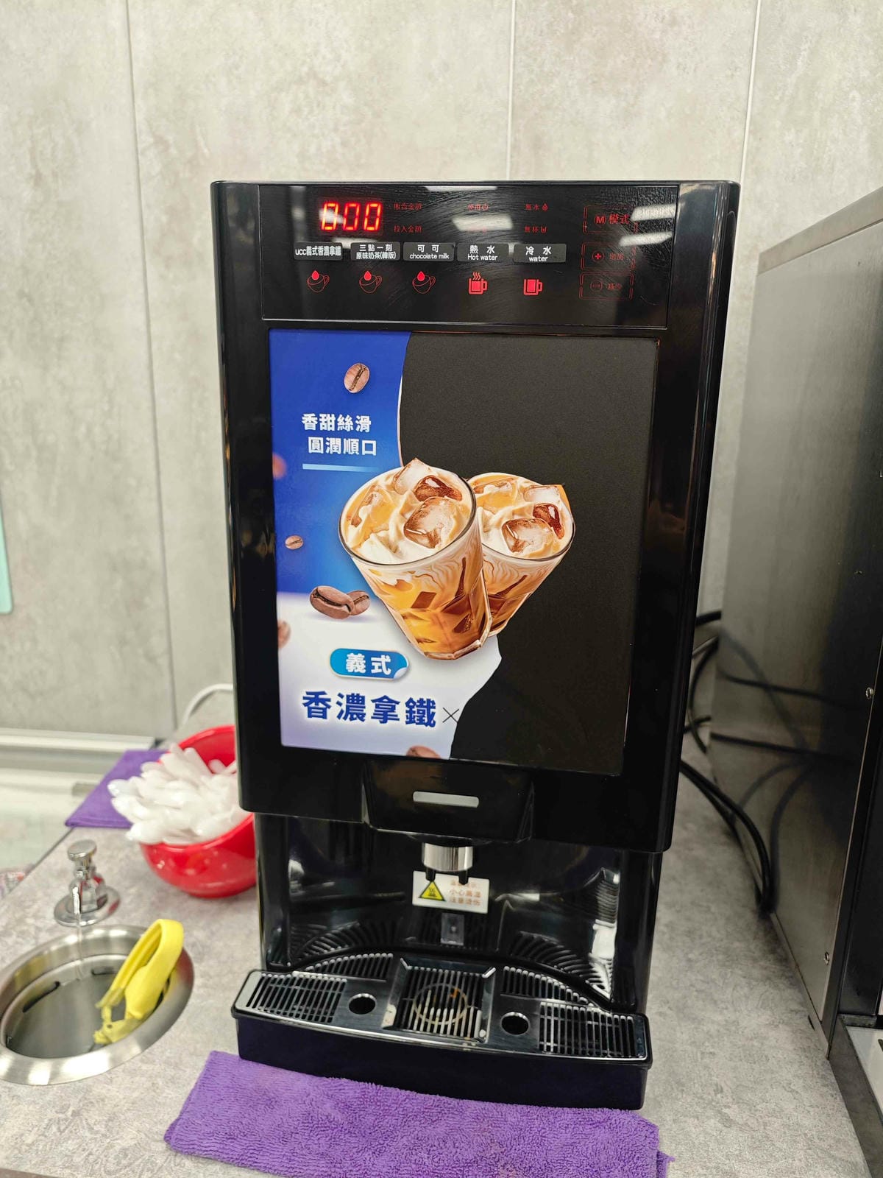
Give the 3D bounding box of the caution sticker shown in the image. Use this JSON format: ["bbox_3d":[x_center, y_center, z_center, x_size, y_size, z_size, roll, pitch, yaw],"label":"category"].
[{"bbox_3d":[0.008,0.249,0.641,0.062,0.031,0.002,3,14,7],"label":"caution sticker"}]

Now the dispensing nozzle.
[{"bbox_3d":[0.006,0.193,0.562,0.037,0.040,0.037,3,14,7],"label":"dispensing nozzle"}]

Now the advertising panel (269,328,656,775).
[{"bbox_3d":[0.008,-0.018,0.502,0.233,0.277,0.005,3,14,7],"label":"advertising panel"}]

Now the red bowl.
[{"bbox_3d":[-0.224,0.226,0.806,0.171,0.149,0.171,1,14,0],"label":"red bowl"}]

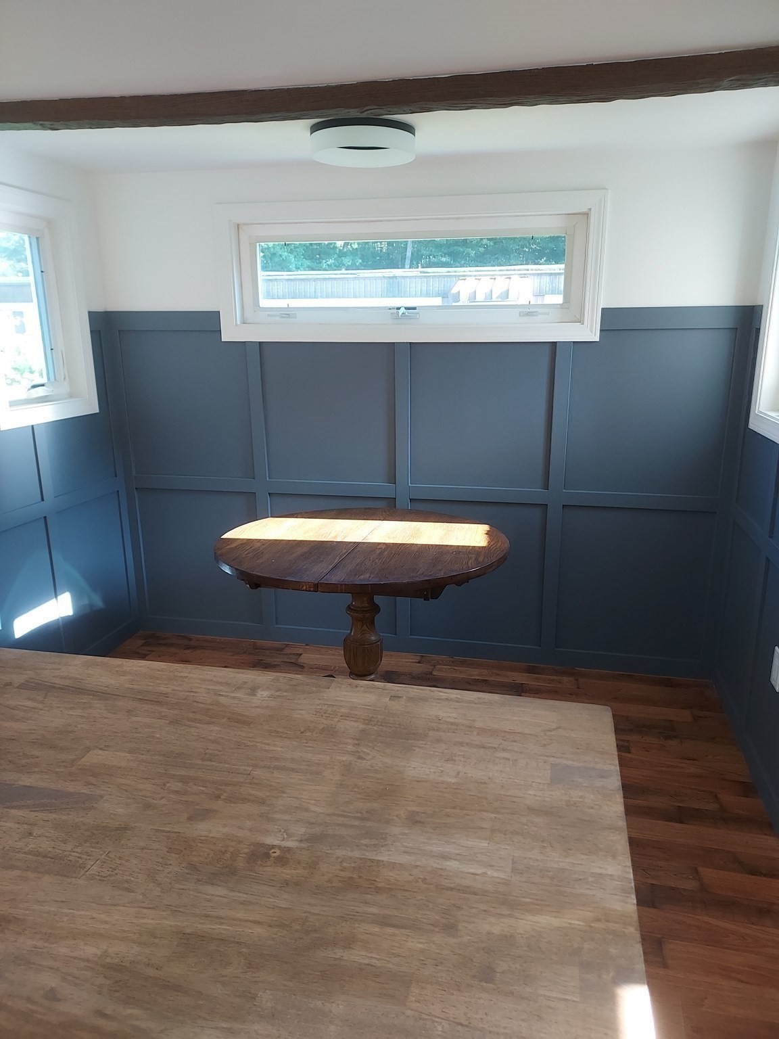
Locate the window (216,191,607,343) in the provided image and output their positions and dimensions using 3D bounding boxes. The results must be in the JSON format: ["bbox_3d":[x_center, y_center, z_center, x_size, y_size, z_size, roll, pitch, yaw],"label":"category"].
[{"bbox_3d":[0.050,-1.038,3.013,1.627,0.570,0.090,3,16,12],"label":"window"}]

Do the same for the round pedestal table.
[{"bbox_3d":[-0.095,0.437,2.775,1.063,0.750,0.953,3,16,12],"label":"round pedestal table"}]

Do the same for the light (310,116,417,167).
[{"bbox_3d":[-0.089,-1.276,2.453,0.356,0.078,0.356,0,15,0],"label":"light"}]

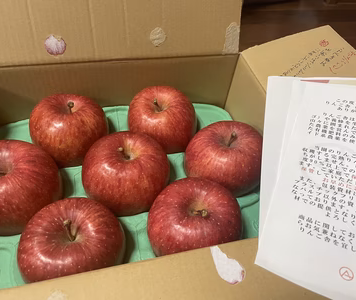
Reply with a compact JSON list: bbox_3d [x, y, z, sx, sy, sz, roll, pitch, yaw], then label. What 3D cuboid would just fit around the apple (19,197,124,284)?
[{"bbox_3d":[-0.088,0.083,0.255,0.086,0.077,0.086,-7,48,-14],"label":"apple"}]

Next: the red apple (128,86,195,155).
[{"bbox_3d":[-0.019,-0.038,0.377,0.086,0.078,0.086,-7,48,-14],"label":"red apple"}]

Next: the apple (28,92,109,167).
[{"bbox_3d":[-0.125,-0.023,0.349,0.086,0.078,0.086,-7,48,-14],"label":"apple"}]

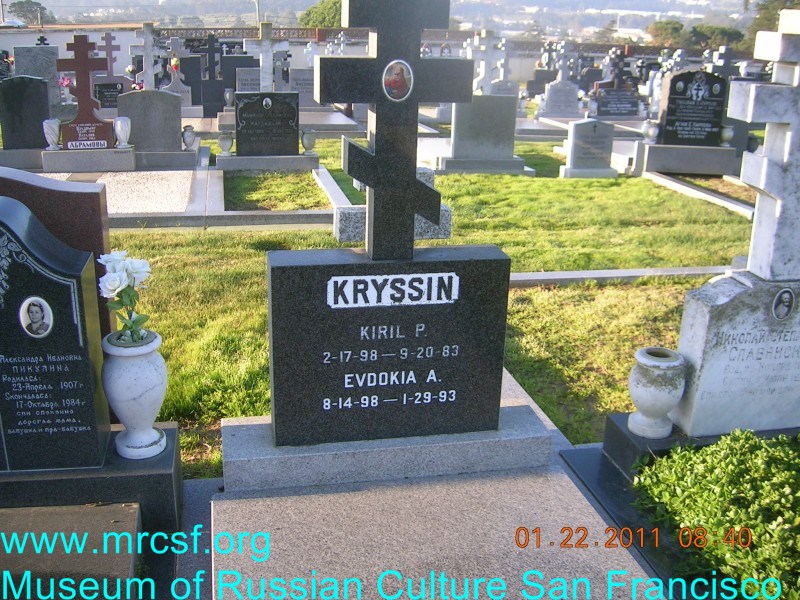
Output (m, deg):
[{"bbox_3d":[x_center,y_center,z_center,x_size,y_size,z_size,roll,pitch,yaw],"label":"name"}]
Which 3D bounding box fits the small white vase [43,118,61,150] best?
[{"bbox_3d":[-3.616,-1.719,8.400,0.180,0.325,0.180,-2,19,-12],"label":"small white vase"}]

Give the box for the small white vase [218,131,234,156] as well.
[{"bbox_3d":[-1.951,-1.753,9.079,0.161,0.255,0.161,-2,18,-12],"label":"small white vase"}]

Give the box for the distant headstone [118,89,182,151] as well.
[{"bbox_3d":[-2.742,-1.958,8.871,0.650,0.645,0.180,-2,18,-12],"label":"distant headstone"}]

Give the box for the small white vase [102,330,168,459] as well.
[{"bbox_3d":[-0.817,0.292,2.500,0.200,0.365,0.200,-2,19,-12],"label":"small white vase"}]

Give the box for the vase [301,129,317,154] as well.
[{"bbox_3d":[-0.992,-1.721,8.800,0.165,0.265,0.165,-2,19,-12],"label":"vase"}]

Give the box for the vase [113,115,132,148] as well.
[{"bbox_3d":[-2.975,-1.790,8.705,0.182,0.328,0.182,-2,18,-12],"label":"vase"}]

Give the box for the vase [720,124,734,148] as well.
[{"bbox_3d":[3.654,-1.823,9.020,0.160,0.250,0.160,-2,19,-12],"label":"vase"}]

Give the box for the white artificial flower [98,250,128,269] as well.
[{"bbox_3d":[-0.853,-0.119,2.400,0.095,0.065,0.090,-4,19,-16],"label":"white artificial flower"}]

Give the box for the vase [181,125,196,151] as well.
[{"bbox_3d":[-2.338,-1.805,9.006,0.140,0.257,0.140,-2,18,-12],"label":"vase"}]

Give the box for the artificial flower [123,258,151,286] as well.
[{"bbox_3d":[-0.762,-0.080,2.340,0.082,0.078,0.080,-2,19,-12],"label":"artificial flower"}]

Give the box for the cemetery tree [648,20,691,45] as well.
[{"bbox_3d":[23.235,-22.283,70.000,3.900,4.200,3.900,2,18,-1],"label":"cemetery tree"}]

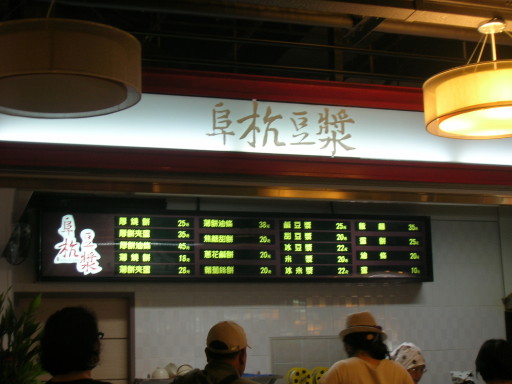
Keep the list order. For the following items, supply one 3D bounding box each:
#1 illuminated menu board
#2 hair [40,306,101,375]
[{"bbox_3d":[-0.065,0.375,6.166,2.685,0.466,0.150,2,-11,-18],"label":"illuminated menu board"},{"bbox_3d":[-0.657,0.526,3.300,0.205,0.240,0.220,-5,-11,18],"label":"hair"}]

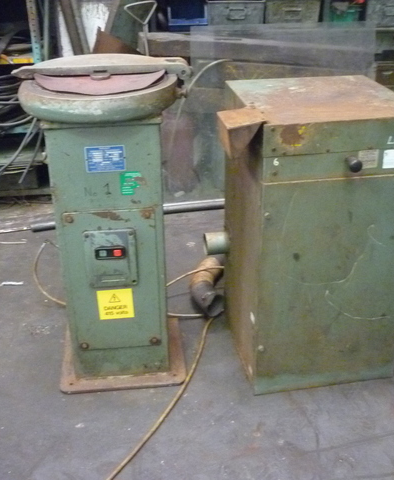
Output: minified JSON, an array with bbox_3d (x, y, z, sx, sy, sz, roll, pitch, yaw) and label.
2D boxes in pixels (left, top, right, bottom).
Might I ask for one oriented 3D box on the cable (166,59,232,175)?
[{"bbox_3d":[0.007,-0.589,2.980,0.311,0.571,0.109,-1,27,0],"label":"cable"}]

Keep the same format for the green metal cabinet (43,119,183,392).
[{"bbox_3d":[-0.267,0.004,2.015,0.415,0.898,0.408,-3,27,-4],"label":"green metal cabinet"}]

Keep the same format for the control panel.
[{"bbox_3d":[-0.260,0.064,1.874,0.148,0.196,0.049,-3,27,-4],"label":"control panel"}]

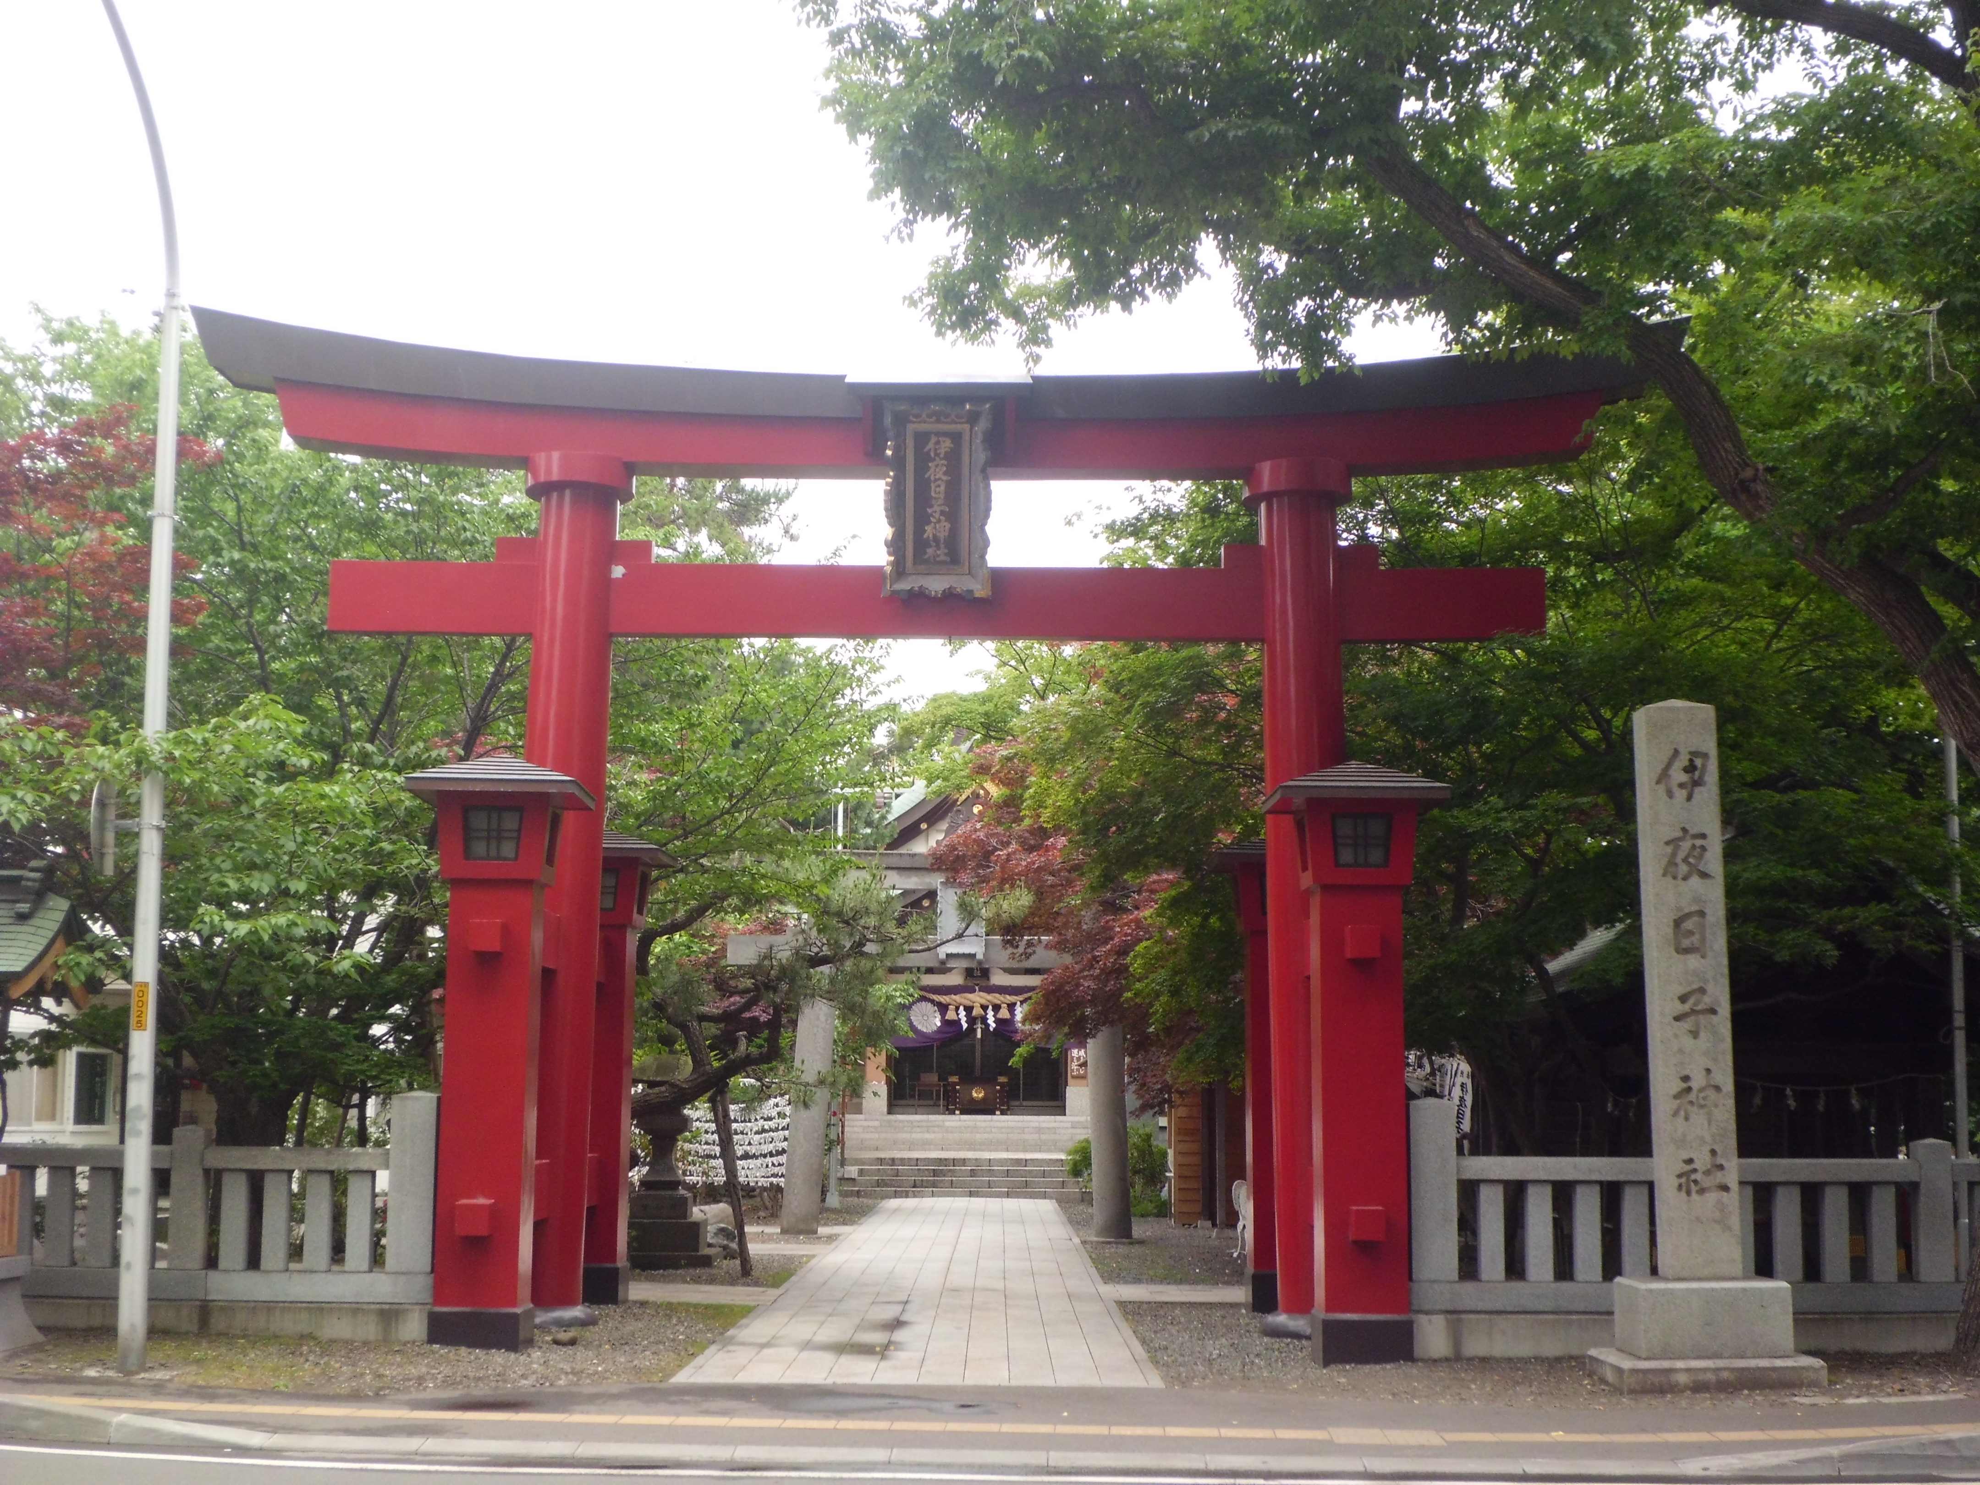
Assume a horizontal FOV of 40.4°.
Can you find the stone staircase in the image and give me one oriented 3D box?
[{"bbox_3d":[-0.221,7.278,47.454,4.500,1.320,7.000,0,-8,0],"label":"stone staircase"}]

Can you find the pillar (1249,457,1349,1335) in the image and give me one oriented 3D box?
[{"bbox_3d":[2.253,1.047,18.972,0.740,6.096,0.740,-1,-8,0],"label":"pillar"}]

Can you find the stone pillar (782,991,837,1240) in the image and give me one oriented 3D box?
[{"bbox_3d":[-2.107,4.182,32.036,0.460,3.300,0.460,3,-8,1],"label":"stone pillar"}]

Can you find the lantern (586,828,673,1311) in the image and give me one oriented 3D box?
[{"bbox_3d":[-3.115,2.500,21.167,1.030,3.710,1.030,0,-8,0],"label":"lantern"}]

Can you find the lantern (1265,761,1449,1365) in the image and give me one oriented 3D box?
[{"bbox_3d":[2.306,1.984,16.878,1.030,3.740,1.030,0,-8,0],"label":"lantern"}]

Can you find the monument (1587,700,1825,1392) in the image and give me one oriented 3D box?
[{"bbox_3d":[4.070,1.706,15.647,1.120,3.932,1.080,0,-8,-2],"label":"monument"}]

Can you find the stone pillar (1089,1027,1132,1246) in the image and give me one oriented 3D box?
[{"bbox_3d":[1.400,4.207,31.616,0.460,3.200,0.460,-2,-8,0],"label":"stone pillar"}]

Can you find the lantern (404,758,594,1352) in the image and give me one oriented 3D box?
[{"bbox_3d":[-3.114,1.926,16.906,1.030,3.710,1.030,0,-8,0],"label":"lantern"}]

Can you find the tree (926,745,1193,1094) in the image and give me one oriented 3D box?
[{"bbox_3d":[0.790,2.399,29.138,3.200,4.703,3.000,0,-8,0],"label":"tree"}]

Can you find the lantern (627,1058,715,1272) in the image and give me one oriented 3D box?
[{"bbox_3d":[-3.098,3.911,25.619,0.950,2.105,0.950,0,-8,0],"label":"lantern"}]

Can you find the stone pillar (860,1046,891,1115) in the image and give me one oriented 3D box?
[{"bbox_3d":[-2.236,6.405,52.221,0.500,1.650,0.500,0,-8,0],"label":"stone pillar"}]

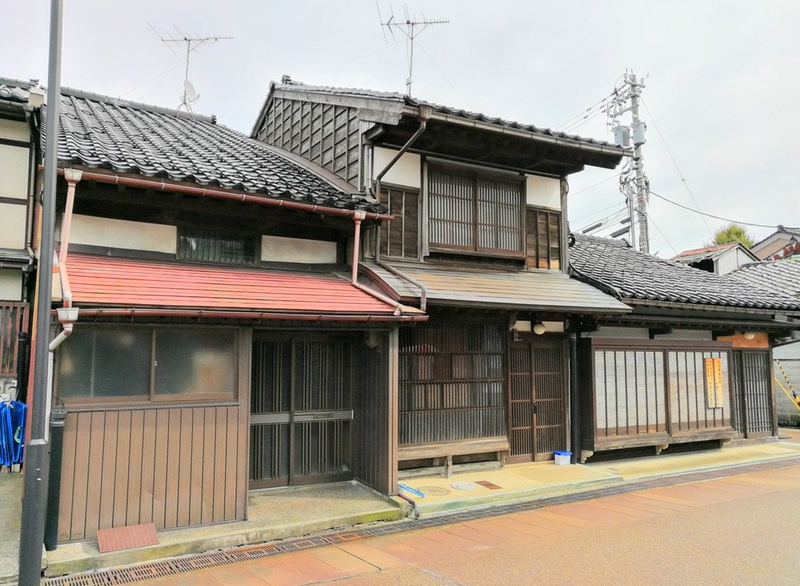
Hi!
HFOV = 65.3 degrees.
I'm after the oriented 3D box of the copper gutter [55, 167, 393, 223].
[{"bbox_3d":[-1.732,-1.038,6.817,3.831,0.100,0.120,3,-7,-30],"label":"copper gutter"}]

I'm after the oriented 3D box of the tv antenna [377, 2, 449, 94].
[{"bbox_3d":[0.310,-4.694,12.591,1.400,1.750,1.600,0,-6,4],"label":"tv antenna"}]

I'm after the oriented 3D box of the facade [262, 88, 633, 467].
[{"bbox_3d":[0.396,-0.673,10.495,3.956,6.641,5.417,3,-7,-30],"label":"facade"}]

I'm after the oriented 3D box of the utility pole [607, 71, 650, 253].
[{"bbox_3d":[8.192,-2.088,21.444,1.400,11.886,1.300,3,-7,-30],"label":"utility pole"}]

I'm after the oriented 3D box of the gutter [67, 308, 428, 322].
[{"bbox_3d":[-1.310,0.217,6.046,3.752,0.090,0.110,3,-7,-30],"label":"gutter"}]

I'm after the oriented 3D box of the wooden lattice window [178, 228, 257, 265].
[{"bbox_3d":[-2.141,-0.549,7.388,0.942,0.424,0.080,3,-7,-30],"label":"wooden lattice window"}]

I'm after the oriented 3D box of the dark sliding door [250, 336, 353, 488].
[{"bbox_3d":[-1.254,1.423,7.615,1.468,1.805,0.100,3,-7,-30],"label":"dark sliding door"}]

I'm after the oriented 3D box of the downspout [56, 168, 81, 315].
[{"bbox_3d":[-3.020,-0.491,5.694,0.200,1.452,0.950,3,-7,-30],"label":"downspout"}]

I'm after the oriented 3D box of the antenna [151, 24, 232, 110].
[{"bbox_3d":[-4.542,-4.898,13.940,1.650,1.750,1.550,0,-6,4],"label":"antenna"}]

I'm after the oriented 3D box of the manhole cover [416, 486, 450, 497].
[{"bbox_3d":[0.404,2.404,7.528,0.400,0.030,0.400,2,-3,0],"label":"manhole cover"}]

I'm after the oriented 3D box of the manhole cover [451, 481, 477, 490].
[{"bbox_3d":[0.802,2.435,7.844,0.310,0.030,0.310,3,-3,-30],"label":"manhole cover"}]

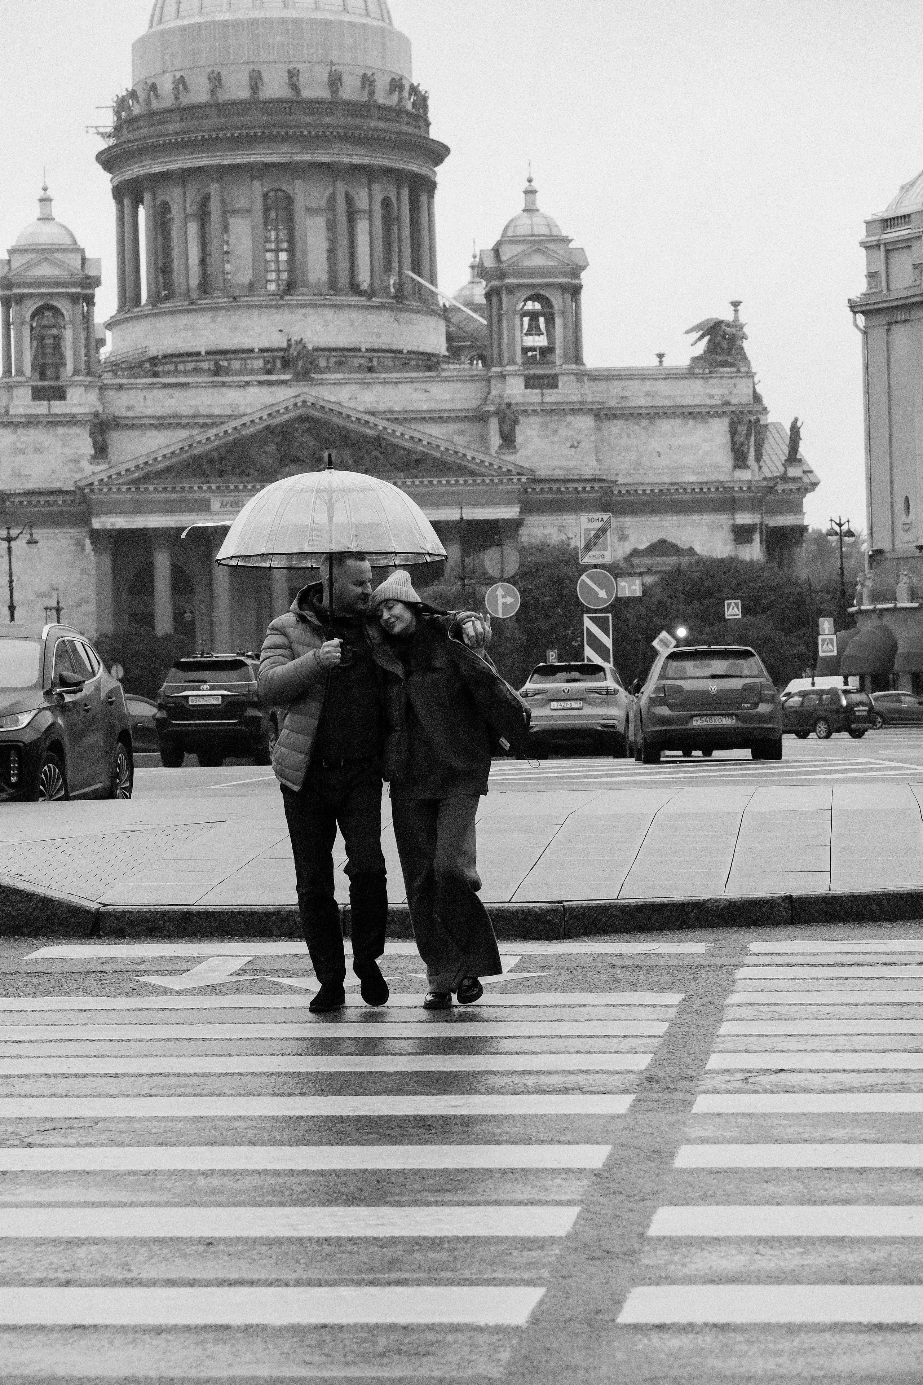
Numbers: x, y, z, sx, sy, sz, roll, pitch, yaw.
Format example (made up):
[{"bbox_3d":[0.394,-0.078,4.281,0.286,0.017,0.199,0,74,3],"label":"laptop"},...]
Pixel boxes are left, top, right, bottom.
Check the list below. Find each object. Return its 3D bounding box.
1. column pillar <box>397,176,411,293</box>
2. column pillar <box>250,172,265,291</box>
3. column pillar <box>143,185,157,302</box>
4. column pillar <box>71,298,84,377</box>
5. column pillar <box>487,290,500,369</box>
[{"bbox_3d":[-5.948,-48.350,336.107,1.500,12.643,1.500,-1,0,-6],"label":"column pillar"},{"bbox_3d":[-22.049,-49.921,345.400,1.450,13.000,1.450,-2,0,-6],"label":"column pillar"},{"bbox_3d":[-32.498,-47.044,333.307,1.500,12.989,1.500,-1,0,-6],"label":"column pillar"},{"bbox_3d":[-38.350,-35.623,320.000,1.250,8.100,1.250,-2,0,-5],"label":"column pillar"},{"bbox_3d":[3.446,-37.951,333.300,1.120,8.000,1.120,-2,0,-6],"label":"column pillar"}]

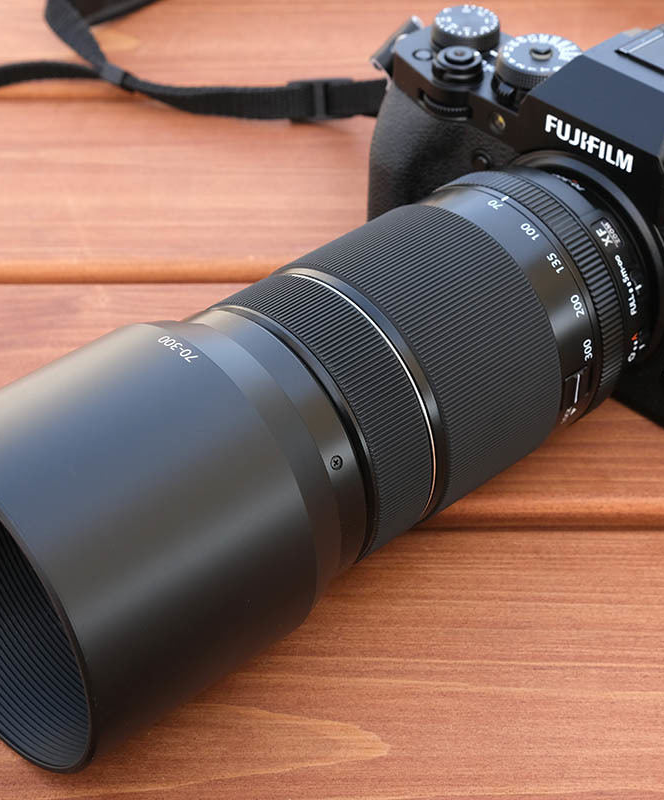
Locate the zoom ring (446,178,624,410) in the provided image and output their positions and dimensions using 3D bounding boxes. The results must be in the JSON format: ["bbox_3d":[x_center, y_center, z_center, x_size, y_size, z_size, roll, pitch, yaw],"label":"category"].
[{"bbox_3d":[0.047,-0.025,0.452,0.011,0.074,0.074,-30,48,-34],"label":"zoom ring"}]

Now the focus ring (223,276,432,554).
[{"bbox_3d":[-0.006,0.006,0.411,0.019,0.071,0.071,-30,48,-34],"label":"focus ring"}]

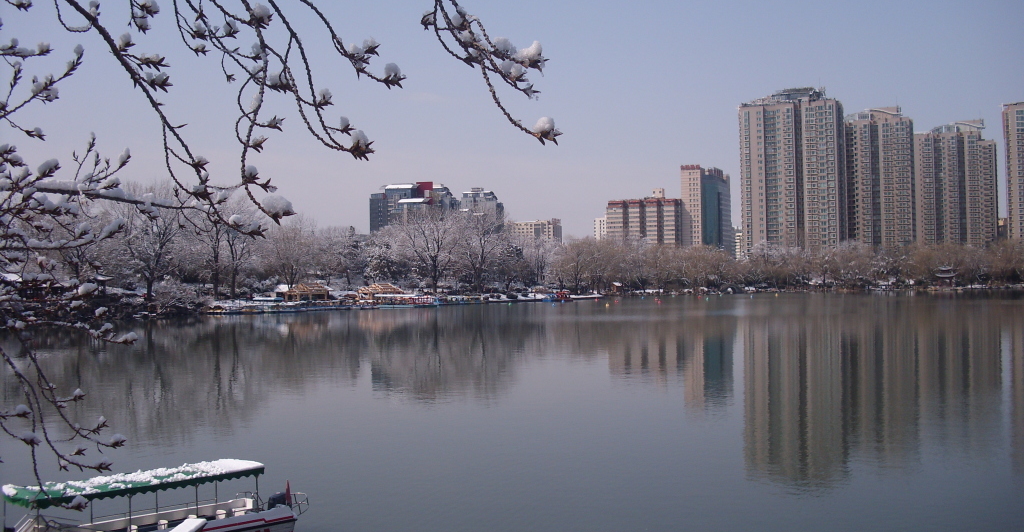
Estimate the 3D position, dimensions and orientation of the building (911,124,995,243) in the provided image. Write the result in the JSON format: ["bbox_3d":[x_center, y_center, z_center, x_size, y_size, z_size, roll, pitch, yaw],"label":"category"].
[{"bbox_3d":[243.770,-34.970,584.000,41.300,83.490,20.000,0,0,25],"label":"building"}]

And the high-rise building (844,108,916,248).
[{"bbox_3d":[179.930,-35.150,536.000,42.480,83.650,20.000,0,0,25],"label":"high-rise building"}]

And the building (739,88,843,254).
[{"bbox_3d":[124.920,-34.870,476.000,42.570,82.700,20.000,0,0,25],"label":"building"}]

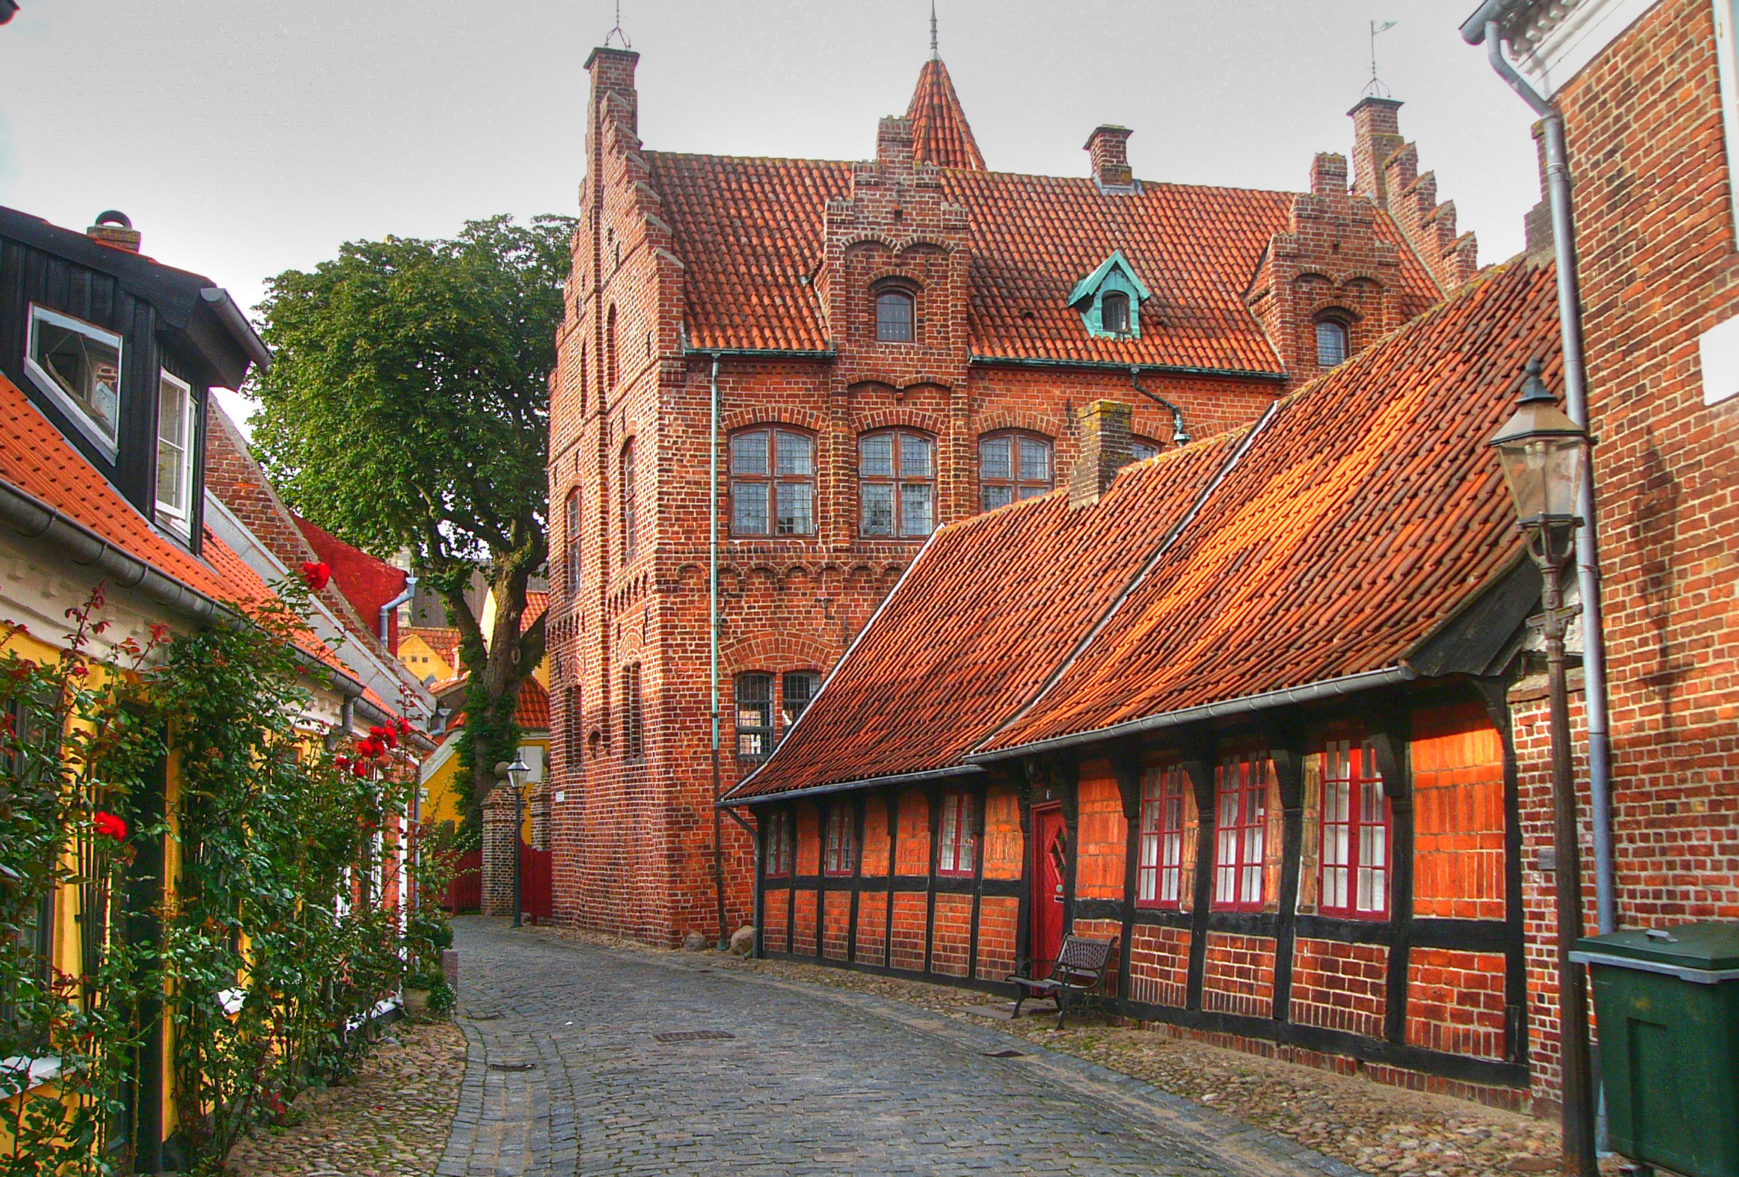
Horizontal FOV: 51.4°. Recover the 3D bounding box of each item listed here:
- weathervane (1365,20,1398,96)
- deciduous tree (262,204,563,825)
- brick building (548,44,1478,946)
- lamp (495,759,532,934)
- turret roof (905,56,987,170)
[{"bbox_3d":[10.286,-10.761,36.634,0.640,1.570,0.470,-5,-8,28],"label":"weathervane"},{"bbox_3d":[-9.315,-0.583,43.452,11.000,16.800,11.000,-1,-7,0],"label":"deciduous tree"},{"bbox_3d":[3.020,-1.847,34.909,16.200,16.200,8.000,1,-8,-19],"label":"brick building"},{"bbox_3d":[-6.745,4.833,34.686,0.420,3.300,0.420,1,-8,-19],"label":"lamp"},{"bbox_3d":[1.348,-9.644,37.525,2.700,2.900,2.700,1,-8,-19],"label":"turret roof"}]

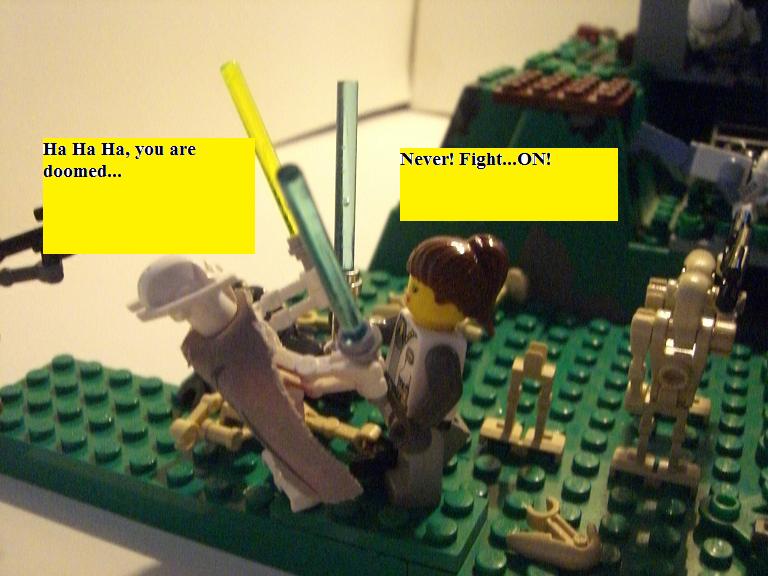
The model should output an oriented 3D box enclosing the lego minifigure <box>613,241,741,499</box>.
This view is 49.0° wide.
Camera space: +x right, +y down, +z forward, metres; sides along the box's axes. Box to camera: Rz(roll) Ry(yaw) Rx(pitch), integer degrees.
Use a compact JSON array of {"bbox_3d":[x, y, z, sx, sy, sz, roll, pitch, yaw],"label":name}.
[{"bbox_3d":[0.051,0.014,0.147,0.019,0.042,0.018,9,25,22],"label":"lego minifigure"}]

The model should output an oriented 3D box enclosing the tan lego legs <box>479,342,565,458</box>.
[{"bbox_3d":[0.027,0.021,0.157,0.016,0.022,0.008,9,25,22],"label":"tan lego legs"}]

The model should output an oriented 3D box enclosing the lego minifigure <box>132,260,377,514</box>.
[{"bbox_3d":[-0.019,0.014,0.138,0.028,0.045,0.019,-32,26,2],"label":"lego minifigure"}]

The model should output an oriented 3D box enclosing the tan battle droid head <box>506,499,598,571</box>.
[{"bbox_3d":[0.026,0.037,0.129,0.014,0.005,0.012,4,23,9],"label":"tan battle droid head"}]

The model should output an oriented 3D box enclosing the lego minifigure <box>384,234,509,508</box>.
[{"bbox_3d":[0.009,0.013,0.138,0.019,0.043,0.022,-1,23,-15],"label":"lego minifigure"}]

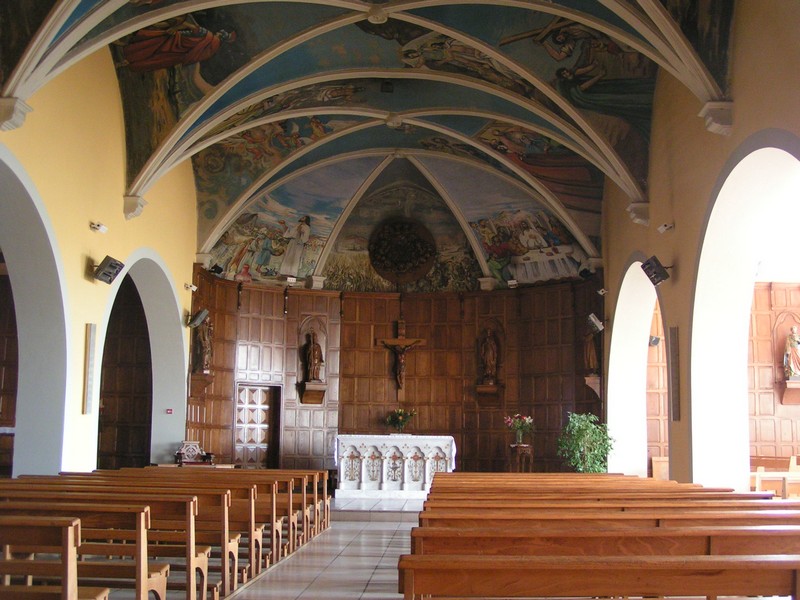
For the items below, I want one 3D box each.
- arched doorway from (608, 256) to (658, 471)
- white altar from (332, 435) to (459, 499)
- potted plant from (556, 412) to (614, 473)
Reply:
[{"bbox_3d":[4.495,1.479,15.497,0.814,4.328,4.915,0,-10,3],"label":"arched doorway"},{"bbox_3d":[-0.074,3.346,17.593,2.362,1.215,0.972,0,-10,3],"label":"white altar"},{"bbox_3d":[3.526,2.996,16.749,1.051,1.695,0.994,0,-10,3],"label":"potted plant"}]

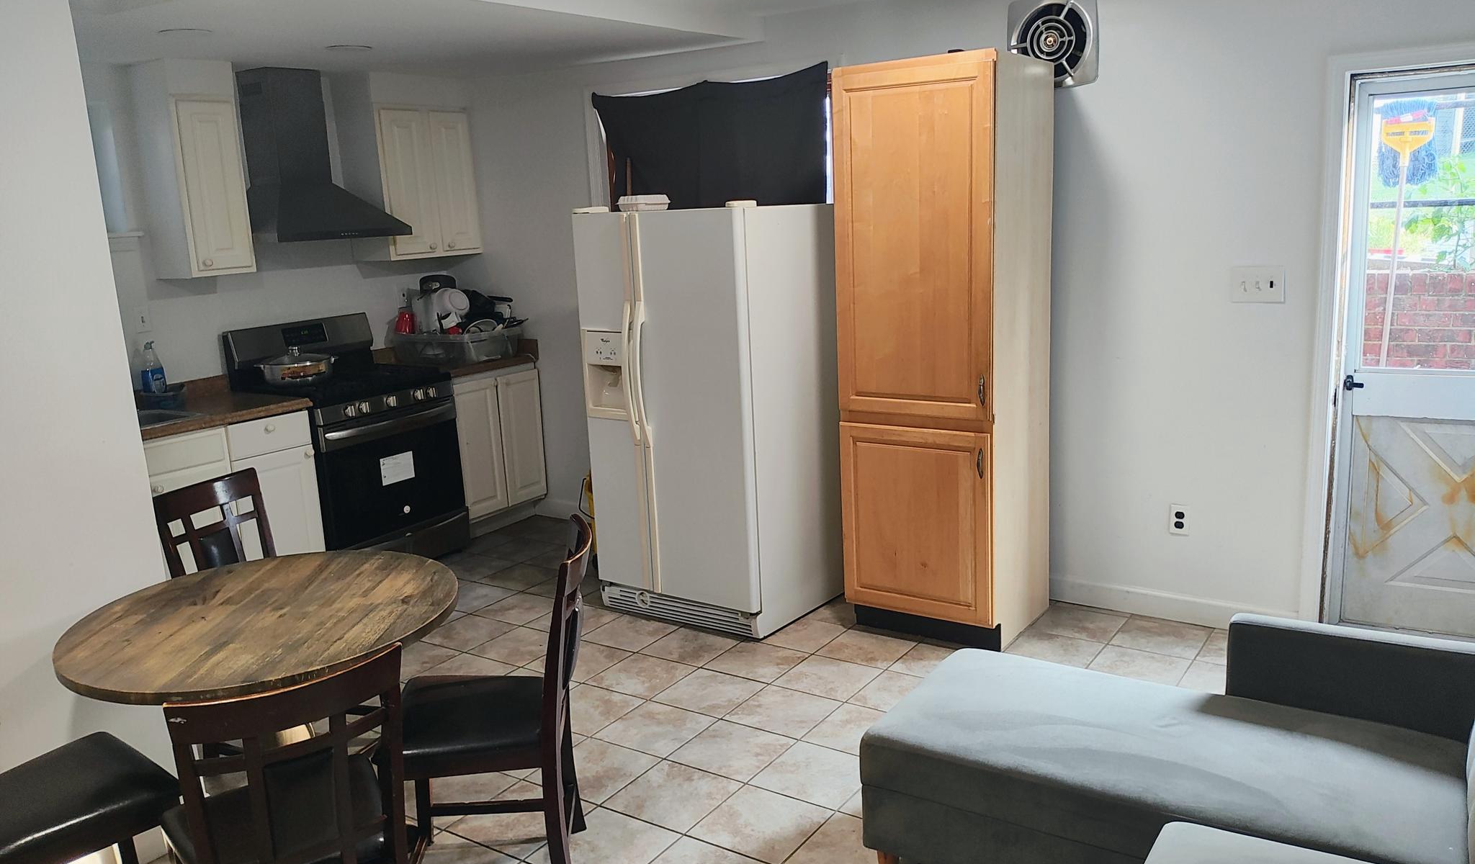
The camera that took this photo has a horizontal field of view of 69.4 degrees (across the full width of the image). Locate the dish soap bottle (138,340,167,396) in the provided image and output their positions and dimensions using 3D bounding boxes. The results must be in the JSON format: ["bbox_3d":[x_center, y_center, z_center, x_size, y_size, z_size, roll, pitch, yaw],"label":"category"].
[{"bbox_3d":[-2.613,-0.276,4.782,0.068,0.259,0.100,5,13,35],"label":"dish soap bottle"}]

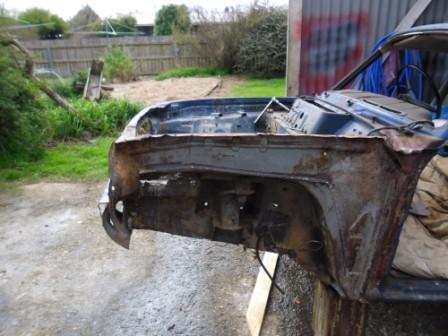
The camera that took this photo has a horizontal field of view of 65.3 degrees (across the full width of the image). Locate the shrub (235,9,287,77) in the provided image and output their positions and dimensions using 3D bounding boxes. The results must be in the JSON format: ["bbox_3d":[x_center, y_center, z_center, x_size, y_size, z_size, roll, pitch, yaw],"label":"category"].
[{"bbox_3d":[1.723,-4.809,13.596,2.500,2.550,2.200,1,20,7],"label":"shrub"}]

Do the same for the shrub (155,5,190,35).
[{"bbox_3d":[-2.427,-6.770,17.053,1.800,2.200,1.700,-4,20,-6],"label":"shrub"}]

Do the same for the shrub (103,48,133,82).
[{"bbox_3d":[-3.740,-3.741,12.660,1.200,1.250,1.100,-7,21,-14],"label":"shrub"}]

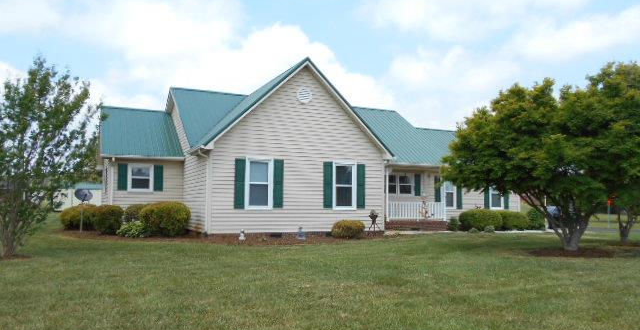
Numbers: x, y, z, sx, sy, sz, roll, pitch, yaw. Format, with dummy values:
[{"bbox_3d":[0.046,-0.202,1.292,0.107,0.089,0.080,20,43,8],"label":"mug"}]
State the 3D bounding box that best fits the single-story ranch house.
[{"bbox_3d":[0.405,-0.066,22.974,19.900,6.050,12.100,2,-5,-26],"label":"single-story ranch house"}]

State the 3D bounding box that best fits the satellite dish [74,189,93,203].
[{"bbox_3d":[-8.157,1.077,16.600,0.620,0.500,0.380,3,-6,-33],"label":"satellite dish"}]

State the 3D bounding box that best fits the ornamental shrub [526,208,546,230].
[{"bbox_3d":[10.281,2.538,22.800,1.000,1.020,1.000,2,-5,-26],"label":"ornamental shrub"}]

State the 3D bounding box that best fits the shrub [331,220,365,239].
[{"bbox_3d":[0.917,2.097,15.750,1.070,0.620,1.020,0,-5,0],"label":"shrub"}]

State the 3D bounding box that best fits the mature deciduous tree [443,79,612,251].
[{"bbox_3d":[5.753,0.000,13.200,4.550,4.750,4.500,-2,-5,24],"label":"mature deciduous tree"}]

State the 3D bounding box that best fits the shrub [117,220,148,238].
[{"bbox_3d":[-5.792,1.954,14.850,0.950,0.520,0.880,2,-5,-26],"label":"shrub"}]

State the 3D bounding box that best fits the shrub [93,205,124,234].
[{"bbox_3d":[-7.119,1.837,16.200,1.020,0.930,1.000,2,-5,-26],"label":"shrub"}]

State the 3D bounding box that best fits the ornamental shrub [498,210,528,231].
[{"bbox_3d":[8.695,2.483,21.600,1.360,0.970,1.250,2,-5,-26],"label":"ornamental shrub"}]

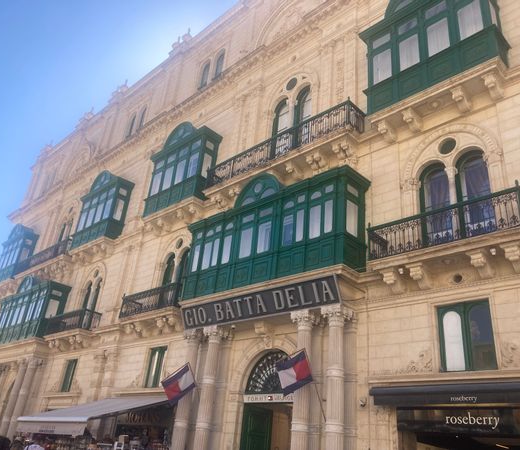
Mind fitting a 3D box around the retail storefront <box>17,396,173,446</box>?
[{"bbox_3d":[-6.536,8.118,18.136,5.463,3.520,3.220,-19,-36,40],"label":"retail storefront"}]

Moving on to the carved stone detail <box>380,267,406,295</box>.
[{"bbox_3d":[3.571,1.505,13.011,0.391,0.506,0.690,-19,-34,41],"label":"carved stone detail"}]

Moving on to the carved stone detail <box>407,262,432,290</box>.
[{"bbox_3d":[4.110,1.327,12.534,0.402,0.506,0.667,-19,-34,41],"label":"carved stone detail"}]

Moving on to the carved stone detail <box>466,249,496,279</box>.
[{"bbox_3d":[5.282,0.935,11.584,0.379,0.552,0.690,-19,-36,40],"label":"carved stone detail"}]

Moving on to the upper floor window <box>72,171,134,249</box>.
[{"bbox_3d":[-9.246,-0.821,28.378,4.428,4.772,1.092,-19,-36,40],"label":"upper floor window"}]

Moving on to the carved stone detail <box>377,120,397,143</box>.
[{"bbox_3d":[4.081,-2.884,15.413,0.316,0.538,0.796,-19,-36,40],"label":"carved stone detail"}]

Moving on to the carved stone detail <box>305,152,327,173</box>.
[{"bbox_3d":[2.031,-2.183,17.218,0.667,0.538,0.702,-19,-36,40],"label":"carved stone detail"}]

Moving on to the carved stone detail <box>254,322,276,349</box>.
[{"bbox_3d":[0.122,3.570,15.749,0.426,0.805,0.575,-19,-34,41],"label":"carved stone detail"}]

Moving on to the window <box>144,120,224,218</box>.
[{"bbox_3d":[-3.866,-2.643,23.589,4.450,4.715,1.069,-19,-36,40],"label":"window"}]

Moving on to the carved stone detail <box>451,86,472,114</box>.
[{"bbox_3d":[5.864,-3.627,14.135,0.304,0.468,0.655,-19,-36,40],"label":"carved stone detail"}]

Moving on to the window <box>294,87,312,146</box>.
[{"bbox_3d":[1.751,-4.095,19.006,0.851,3.163,0.287,-19,-34,41],"label":"window"}]

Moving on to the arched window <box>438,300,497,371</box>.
[{"bbox_3d":[5.002,2.713,11.801,1.334,1.685,0.129,-19,-36,40],"label":"arched window"}]

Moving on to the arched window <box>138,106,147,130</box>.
[{"bbox_3d":[-7.248,-6.639,30.406,0.655,1.783,0.253,-19,-34,41],"label":"arched window"}]

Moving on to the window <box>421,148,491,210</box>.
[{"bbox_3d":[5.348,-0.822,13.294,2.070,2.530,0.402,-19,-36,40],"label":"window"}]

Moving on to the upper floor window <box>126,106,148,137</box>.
[{"bbox_3d":[-7.721,-6.476,30.838,1.932,1.898,0.253,-19,-34,41],"label":"upper floor window"}]

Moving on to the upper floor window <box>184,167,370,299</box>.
[{"bbox_3d":[0.237,0.305,17.350,7.699,4.282,1.310,-19,-36,40],"label":"upper floor window"}]

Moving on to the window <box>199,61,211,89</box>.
[{"bbox_3d":[-3.122,-8.549,27.687,0.620,2.106,0.234,-19,-36,40],"label":"window"}]

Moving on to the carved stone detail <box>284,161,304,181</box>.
[{"bbox_3d":[1.319,-2.049,18.166,0.304,0.468,0.667,-19,-36,40],"label":"carved stone detail"}]

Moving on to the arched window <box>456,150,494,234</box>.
[{"bbox_3d":[5.840,-0.759,13.082,0.866,2.995,0.234,-19,-36,40],"label":"arched window"}]

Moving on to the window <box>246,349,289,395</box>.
[{"bbox_3d":[0.365,4.706,15.601,2.081,1.322,0.345,-19,-36,40],"label":"window"}]

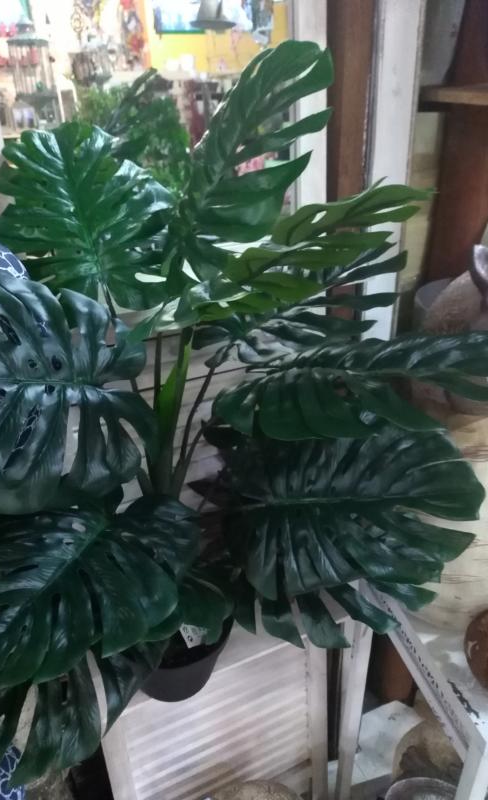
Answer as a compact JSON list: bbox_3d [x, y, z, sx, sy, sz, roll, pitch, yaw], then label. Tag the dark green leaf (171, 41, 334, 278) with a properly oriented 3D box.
[{"bbox_3d":[0.006,-0.283,0.710,0.070,0.315,0.200,33,0,-41],"label":"dark green leaf"}]

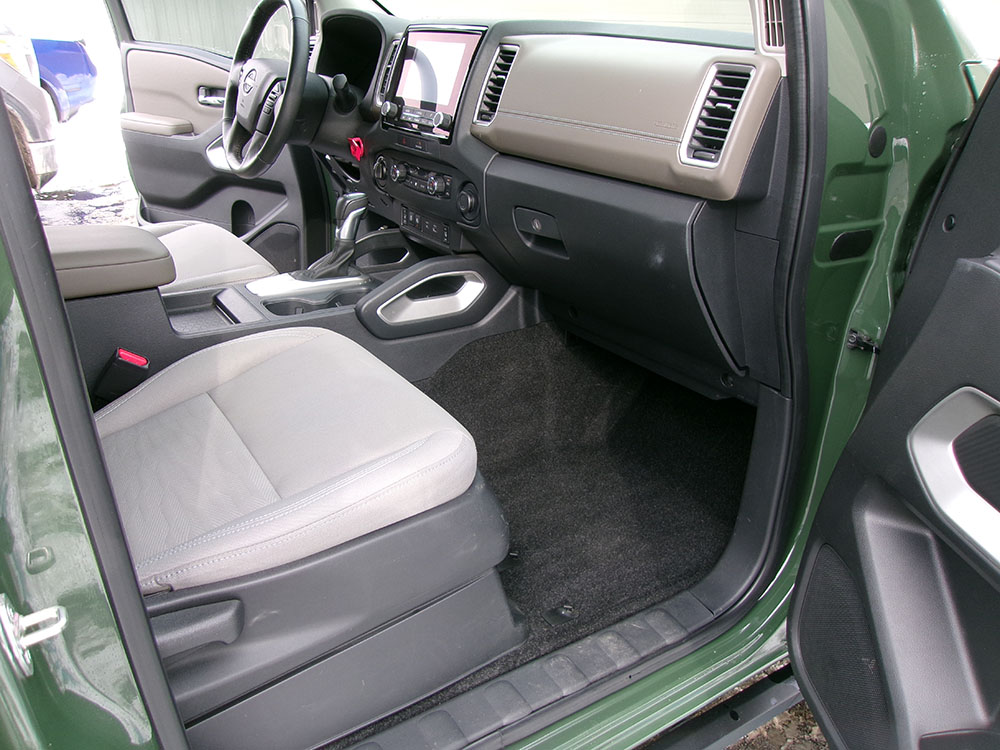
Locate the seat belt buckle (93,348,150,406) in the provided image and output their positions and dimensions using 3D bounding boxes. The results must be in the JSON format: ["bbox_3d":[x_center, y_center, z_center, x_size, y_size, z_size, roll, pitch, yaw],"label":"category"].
[{"bbox_3d":[-0.538,0.014,1.105,0.050,0.085,0.032,26,4,-41],"label":"seat belt buckle"}]

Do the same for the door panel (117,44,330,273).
[{"bbox_3d":[-0.898,-0.667,2.464,0.890,0.660,0.120,17,28,31],"label":"door panel"}]

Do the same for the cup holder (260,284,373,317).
[{"bbox_3d":[-0.312,-0.097,1.371,0.200,0.075,0.105,-14,28,-32],"label":"cup holder"}]

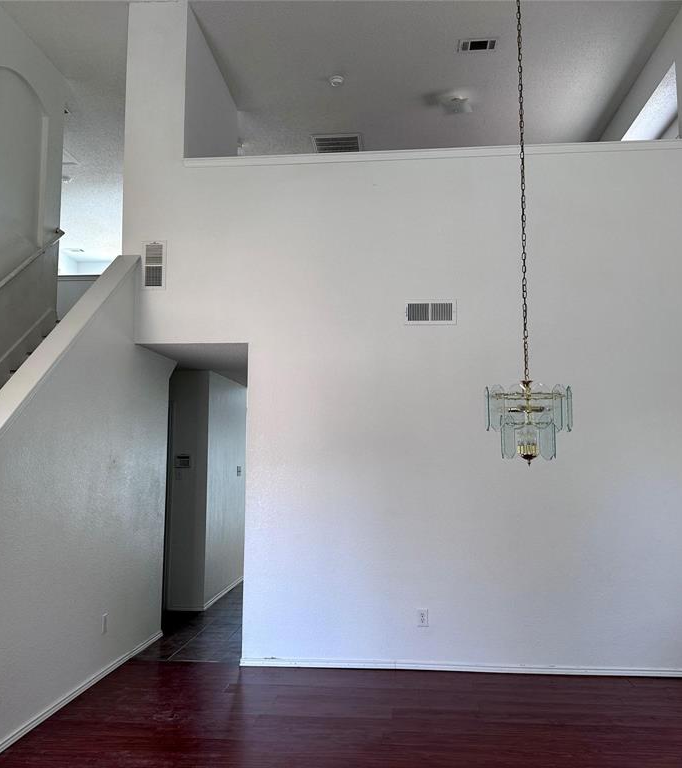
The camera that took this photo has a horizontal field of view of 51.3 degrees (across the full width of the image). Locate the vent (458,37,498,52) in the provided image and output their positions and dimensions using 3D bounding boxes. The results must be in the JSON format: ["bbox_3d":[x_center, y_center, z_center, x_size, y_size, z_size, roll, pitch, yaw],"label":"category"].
[{"bbox_3d":[1.245,-3.077,6.468,0.350,0.020,0.205,0,-6,5],"label":"vent"}]

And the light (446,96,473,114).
[{"bbox_3d":[1.244,-2.923,7.451,0.300,0.110,0.300,0,-6,5],"label":"light"}]

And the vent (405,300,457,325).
[{"bbox_3d":[0.693,-0.552,5.463,0.395,0.200,0.020,0,-6,5],"label":"vent"}]

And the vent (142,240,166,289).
[{"bbox_3d":[-1.507,-0.956,5.706,0.205,0.400,0.020,0,-6,5],"label":"vent"}]

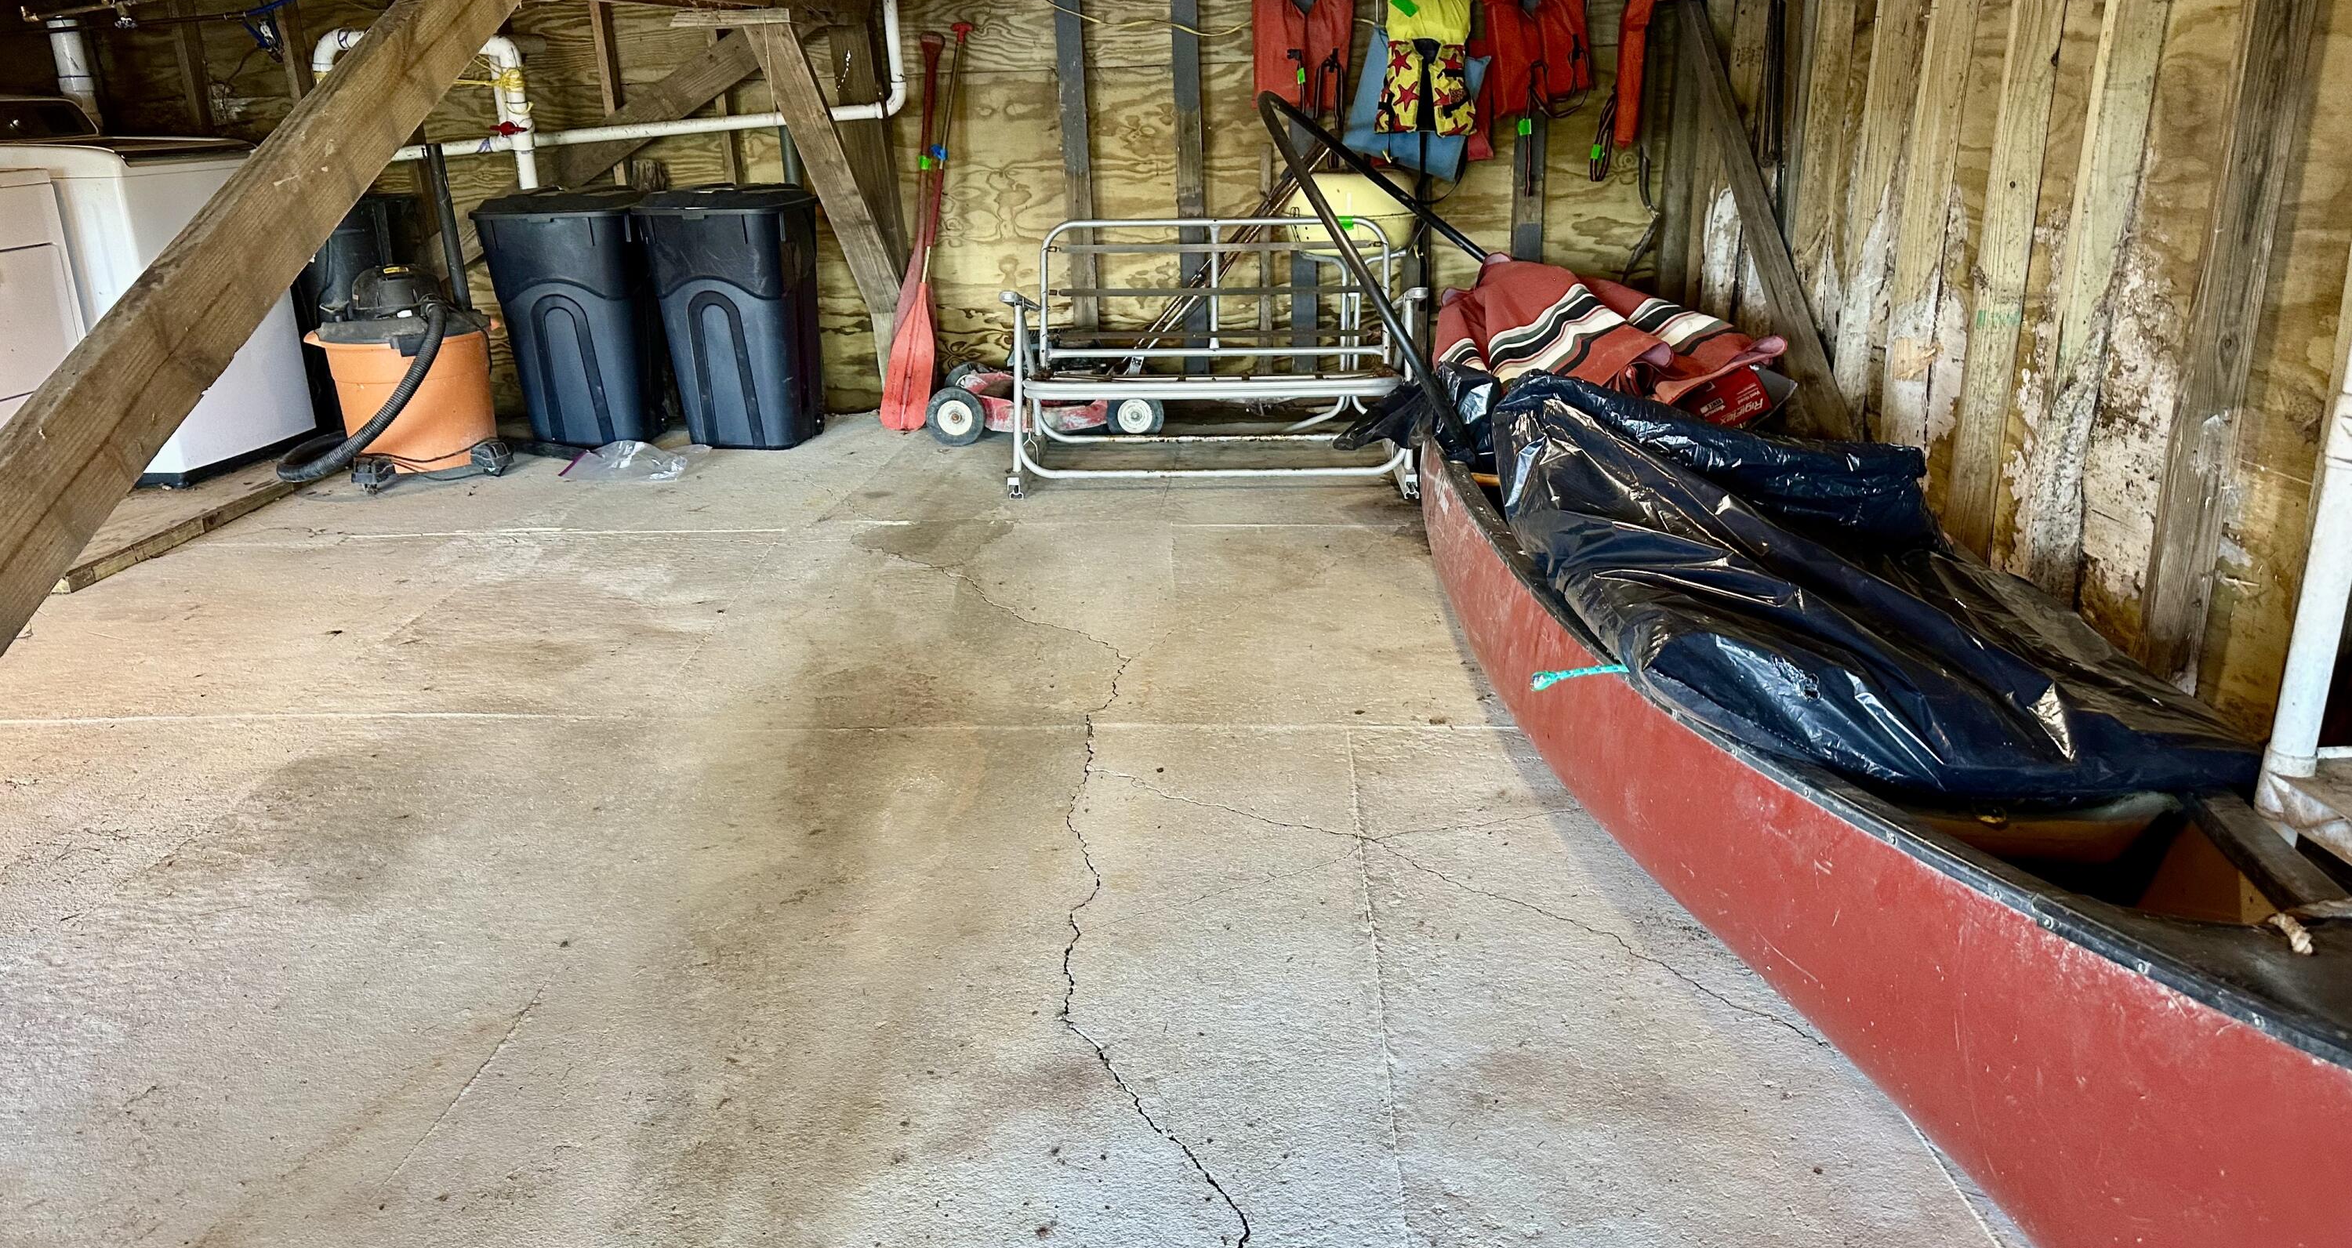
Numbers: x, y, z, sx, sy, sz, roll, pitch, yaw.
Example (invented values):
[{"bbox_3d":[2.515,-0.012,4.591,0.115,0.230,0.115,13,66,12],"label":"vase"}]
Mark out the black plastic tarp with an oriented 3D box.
[{"bbox_3d":[1.024,-0.141,2.669,0.840,0.300,1.530,0,20,5],"label":"black plastic tarp"}]

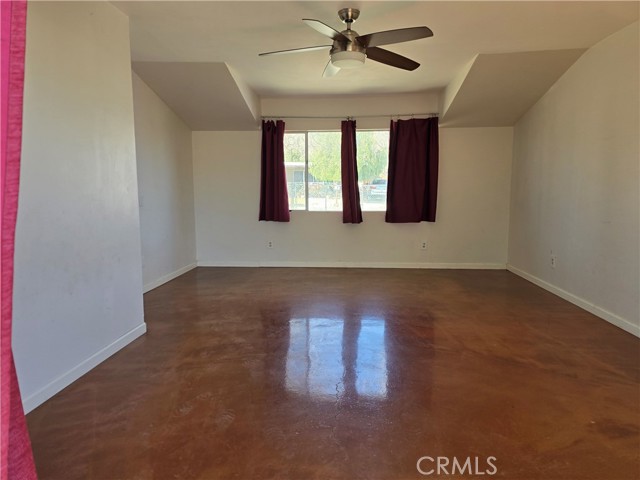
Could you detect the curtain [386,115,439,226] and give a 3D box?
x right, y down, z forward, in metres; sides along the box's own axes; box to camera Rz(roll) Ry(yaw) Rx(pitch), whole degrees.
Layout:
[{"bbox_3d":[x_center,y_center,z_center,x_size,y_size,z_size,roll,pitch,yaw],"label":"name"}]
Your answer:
[{"bbox_3d":[1.295,-0.970,5.993,0.738,1.459,0.100,0,7,4],"label":"curtain"}]

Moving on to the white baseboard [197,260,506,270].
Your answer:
[{"bbox_3d":[0.419,0.382,6.289,4.574,0.083,0.018,0,7,4],"label":"white baseboard"}]

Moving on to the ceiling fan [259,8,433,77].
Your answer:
[{"bbox_3d":[0.174,-1.456,3.099,1.317,0.378,1.301,0,7,4],"label":"ceiling fan"}]

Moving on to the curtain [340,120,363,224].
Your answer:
[{"bbox_3d":[0.455,-0.954,6.054,0.307,1.456,0.100,0,7,4],"label":"curtain"}]

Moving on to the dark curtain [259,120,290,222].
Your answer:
[{"bbox_3d":[-0.650,-0.979,6.129,0.454,1.448,0.100,0,7,4],"label":"dark curtain"}]

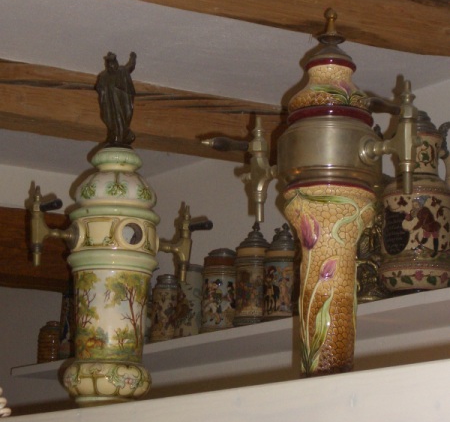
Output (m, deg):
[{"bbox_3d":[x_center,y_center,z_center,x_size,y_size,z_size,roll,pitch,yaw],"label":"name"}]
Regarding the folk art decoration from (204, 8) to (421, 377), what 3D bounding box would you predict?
[{"bbox_3d":[0.168,-0.035,2.574,0.177,0.643,0.385,13,-17,-43],"label":"folk art decoration"}]

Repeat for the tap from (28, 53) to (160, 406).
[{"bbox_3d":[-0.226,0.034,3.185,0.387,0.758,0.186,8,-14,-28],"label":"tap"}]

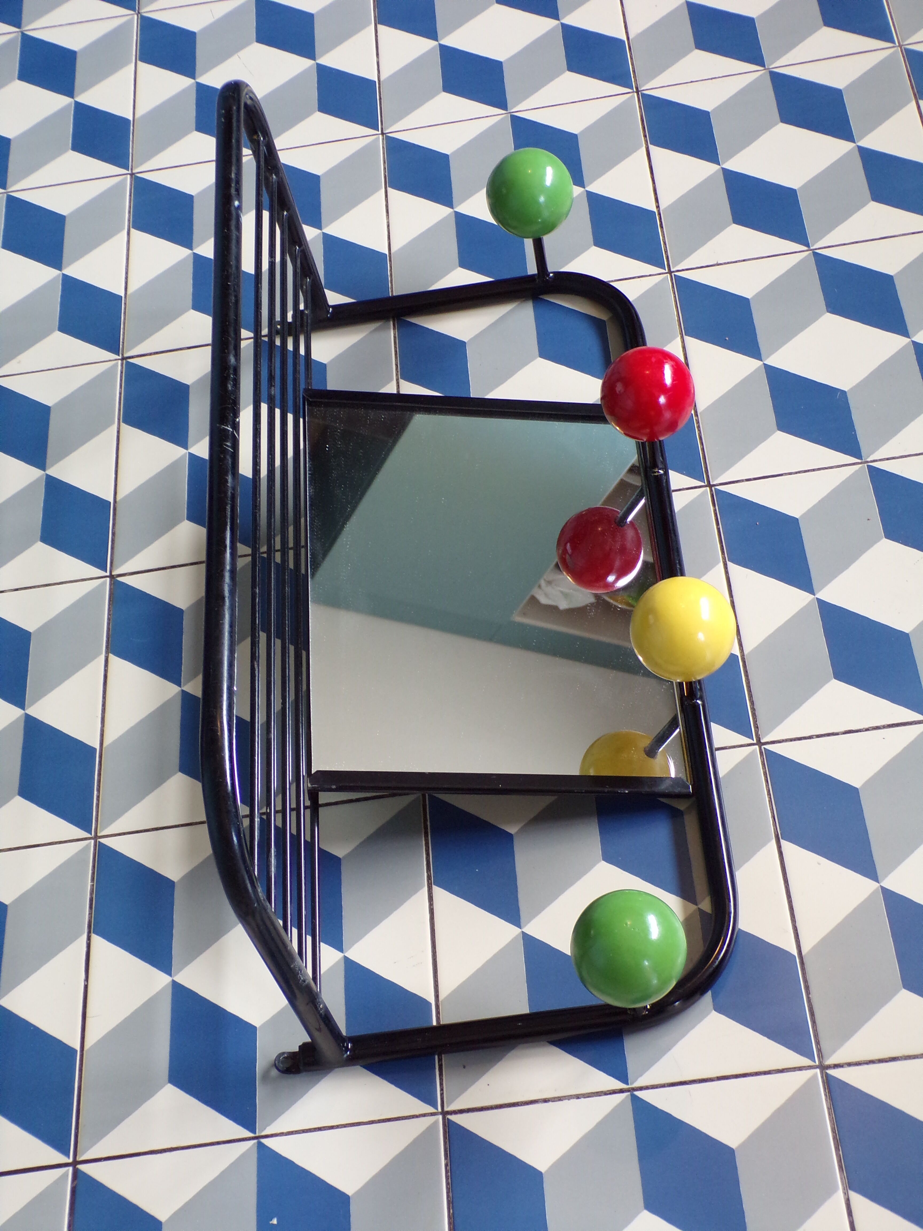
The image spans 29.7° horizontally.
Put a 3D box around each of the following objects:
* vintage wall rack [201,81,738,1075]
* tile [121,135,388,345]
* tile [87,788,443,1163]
[{"bbox_3d":[0.002,-0.070,1.006,0.288,0.251,0.606,-8,56,5],"label":"vintage wall rack"},{"bbox_3d":[-0.157,-0.283,1.335,0.200,0.010,0.200,-8,56,5],"label":"tile"},{"bbox_3d":[-0.116,0.205,1.007,0.200,0.010,0.200,-8,56,5],"label":"tile"}]

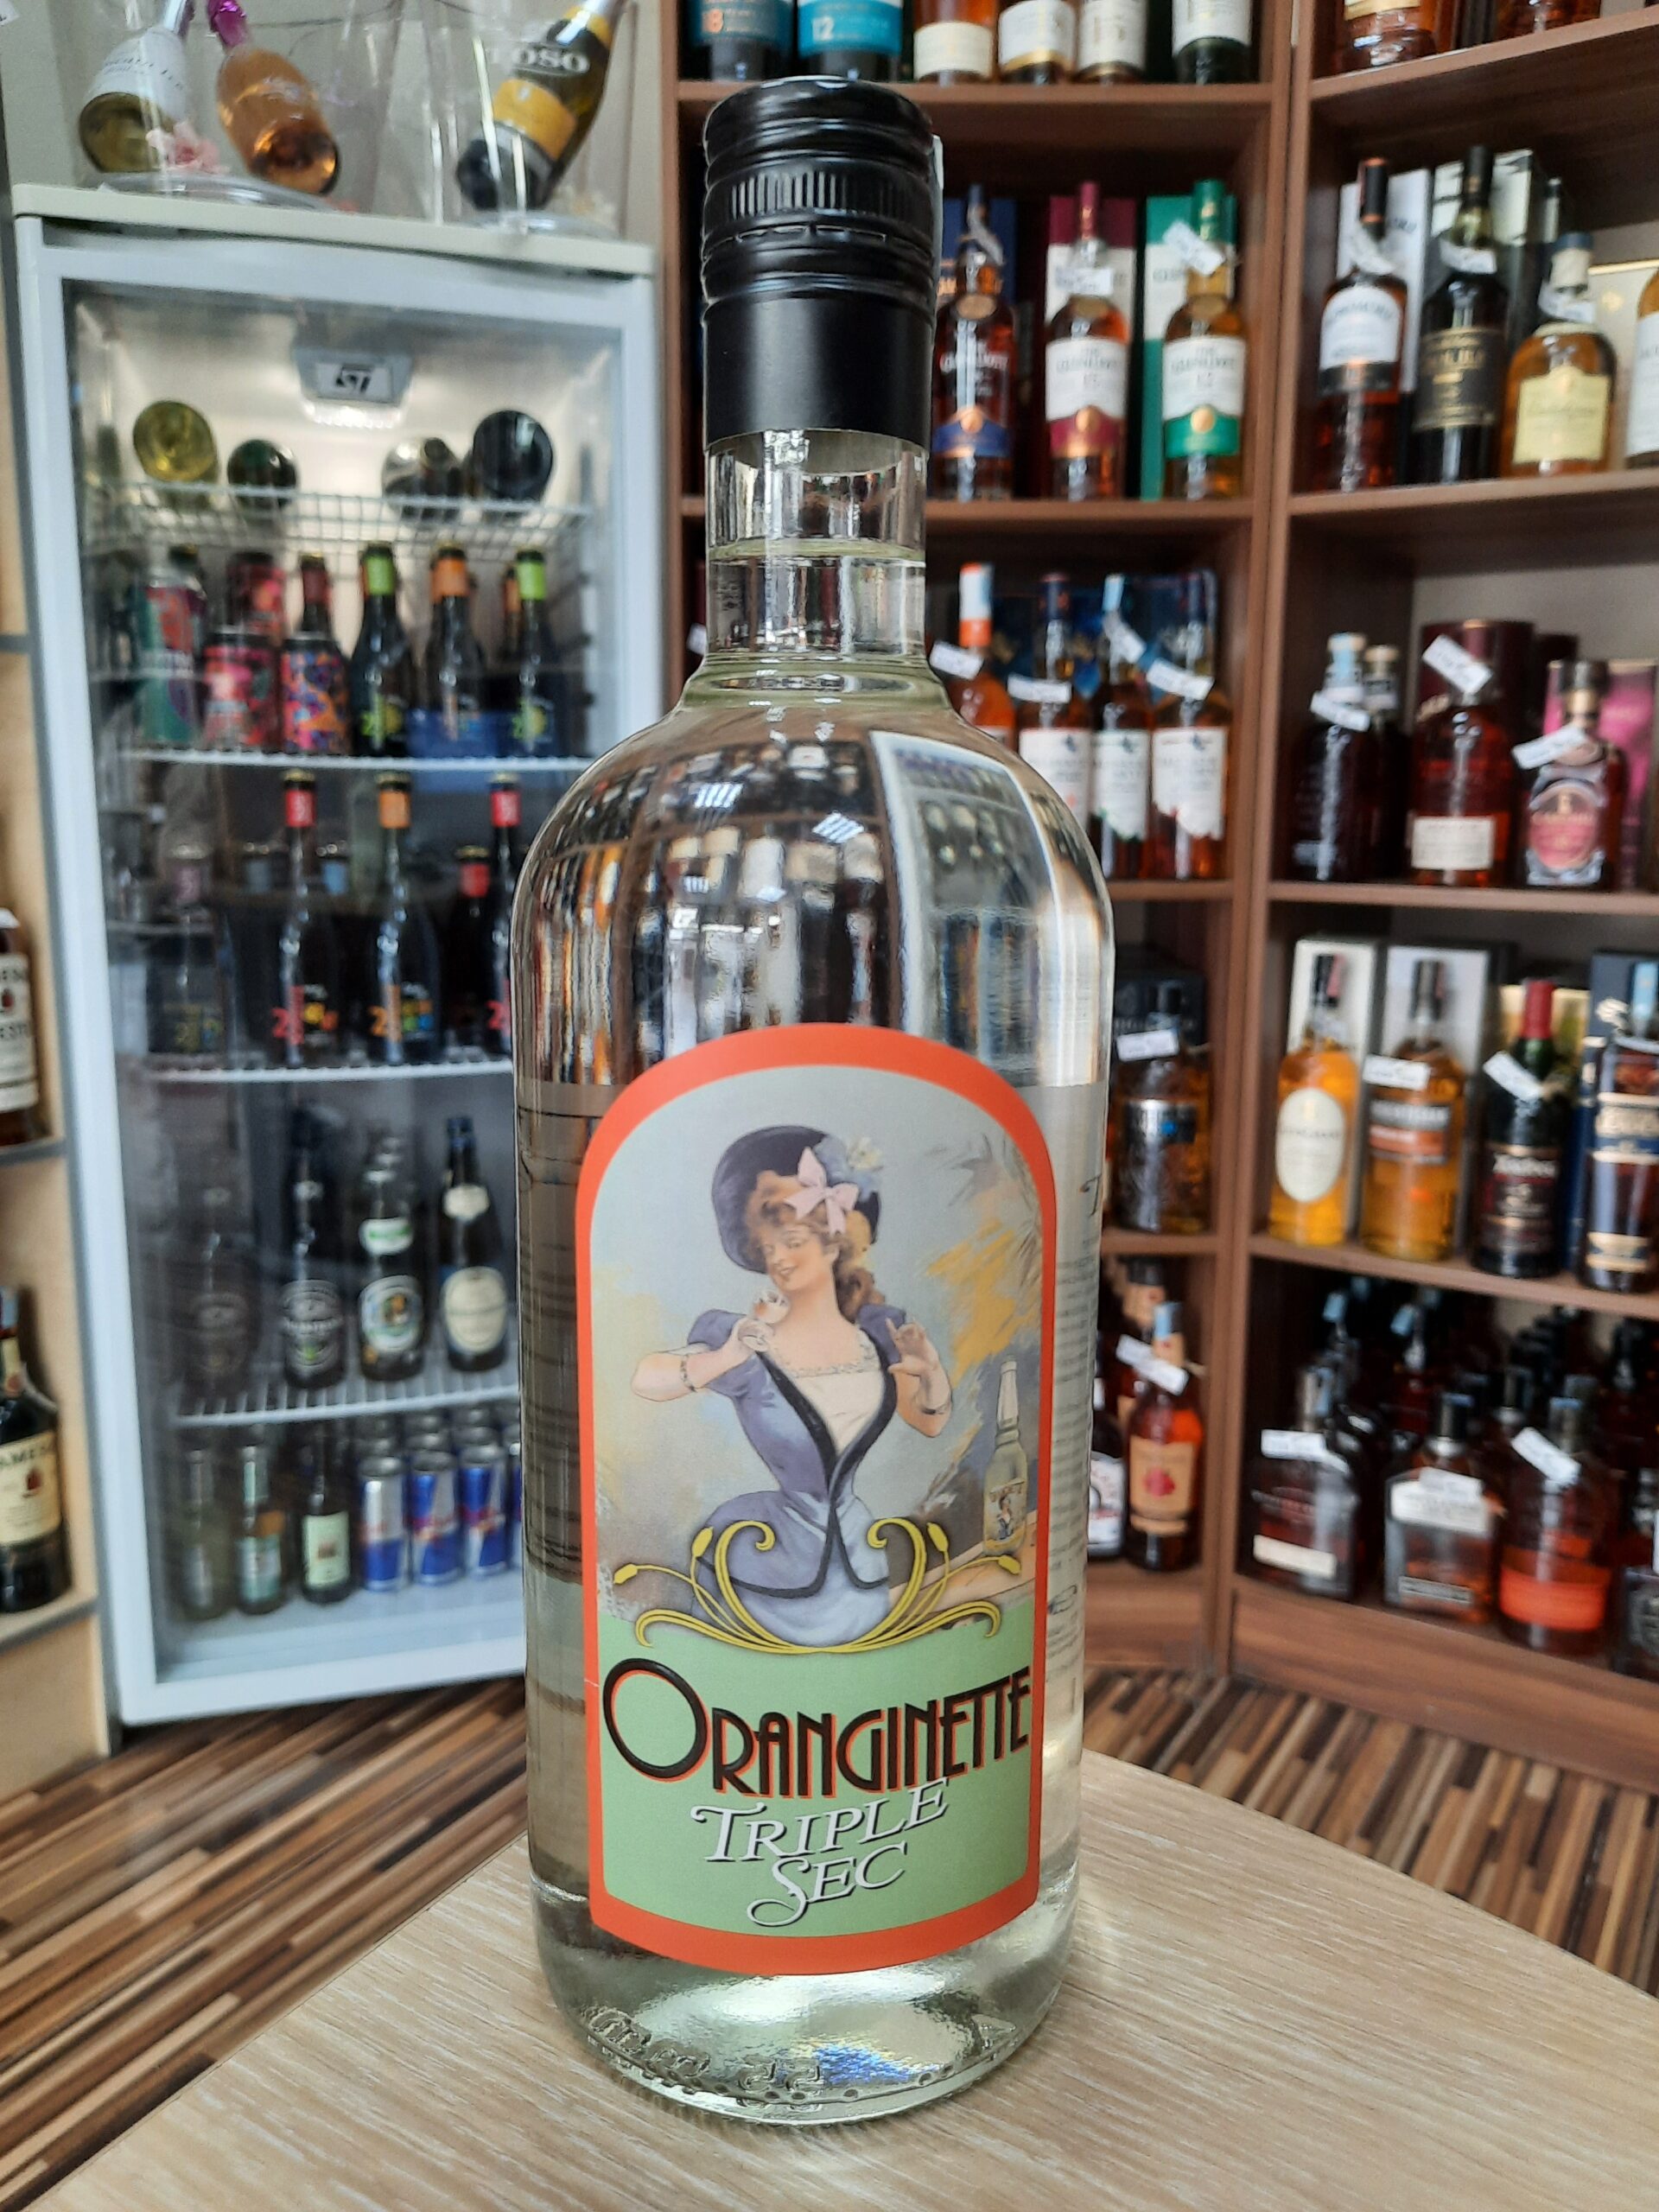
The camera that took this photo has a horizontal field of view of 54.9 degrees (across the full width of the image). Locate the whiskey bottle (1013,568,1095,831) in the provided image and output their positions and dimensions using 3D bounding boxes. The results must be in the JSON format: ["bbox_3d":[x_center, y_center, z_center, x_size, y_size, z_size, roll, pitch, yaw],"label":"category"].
[{"bbox_3d":[0.229,-0.378,1.613,0.079,0.302,0.079,1,10,3],"label":"whiskey bottle"}]

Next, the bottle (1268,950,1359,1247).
[{"bbox_3d":[0.498,-0.007,1.639,0.075,0.291,0.075,5,11,29],"label":"bottle"}]

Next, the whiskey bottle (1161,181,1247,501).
[{"bbox_3d":[0.368,-0.734,1.558,0.080,0.296,0.080,3,10,13],"label":"whiskey bottle"}]

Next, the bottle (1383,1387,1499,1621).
[{"bbox_3d":[0.627,0.405,1.631,0.106,0.229,0.063,6,11,29],"label":"bottle"}]

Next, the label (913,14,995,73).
[{"bbox_3d":[0.115,-0.983,1.495,0.077,0.041,0.035,1,10,4],"label":"label"}]

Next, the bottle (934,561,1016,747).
[{"bbox_3d":[0.149,-0.385,1.618,0.082,0.312,0.082,1,10,5],"label":"bottle"}]

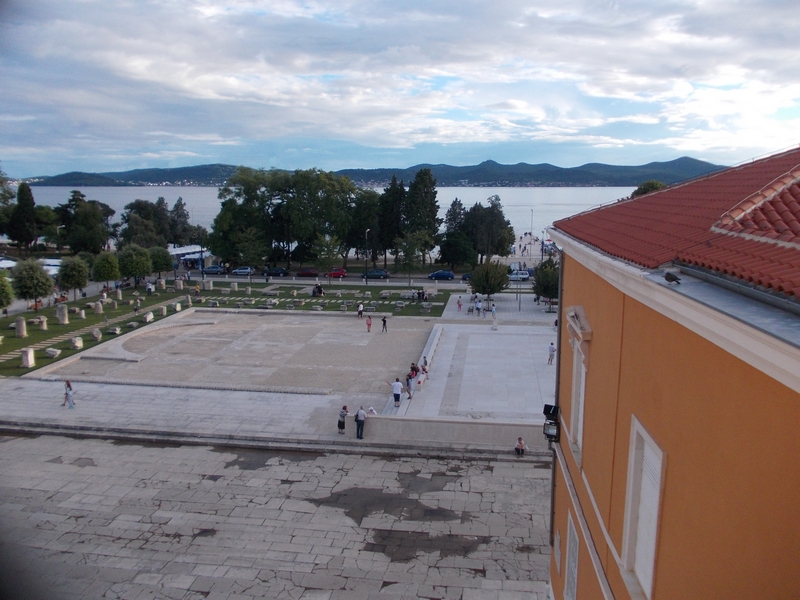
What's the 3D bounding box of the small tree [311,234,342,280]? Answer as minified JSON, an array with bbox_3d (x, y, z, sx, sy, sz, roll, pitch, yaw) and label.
[{"bbox_3d":[-10.475,-5.669,91.572,4.700,7.462,4.700,0,10,0],"label":"small tree"}]

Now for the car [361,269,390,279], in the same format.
[{"bbox_3d":[-3.786,-4.155,103.072,4.400,1.450,1.740,1,10,8],"label":"car"}]

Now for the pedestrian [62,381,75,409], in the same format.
[{"bbox_3d":[-20.446,5.788,39.762,0.650,1.710,0.500,1,10,8],"label":"pedestrian"}]

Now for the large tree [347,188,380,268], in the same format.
[{"bbox_3d":[-6.712,-13.157,119.370,6.640,14.610,6.640,0,10,0],"label":"large tree"}]

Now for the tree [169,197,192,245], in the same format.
[{"bbox_3d":[-44.470,-14.460,130.005,4.700,12.501,4.700,0,10,0],"label":"tree"}]

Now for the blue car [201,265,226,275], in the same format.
[{"bbox_3d":[-30.811,-5.064,108.178,4.050,1.450,1.720,2,10,11],"label":"blue car"}]

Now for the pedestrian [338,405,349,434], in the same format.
[{"bbox_3d":[-3.179,6.639,35.827,0.550,1.610,0.500,1,10,8],"label":"pedestrian"}]

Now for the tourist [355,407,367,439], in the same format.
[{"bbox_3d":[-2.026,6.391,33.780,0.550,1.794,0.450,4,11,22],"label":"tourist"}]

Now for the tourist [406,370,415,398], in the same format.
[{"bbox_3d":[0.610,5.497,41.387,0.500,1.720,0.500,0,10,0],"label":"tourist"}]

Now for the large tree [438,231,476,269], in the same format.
[{"bbox_3d":[9.941,-8.542,112.489,6.580,7.055,6.580,1,10,5],"label":"large tree"}]

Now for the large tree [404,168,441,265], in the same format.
[{"bbox_3d":[4.081,-14.626,116.358,6.649,17.682,6.649,0,10,2],"label":"large tree"}]

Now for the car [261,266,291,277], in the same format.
[{"bbox_3d":[-20.005,-4.630,105.740,4.350,1.450,1.740,2,10,9],"label":"car"}]

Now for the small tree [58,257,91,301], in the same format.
[{"bbox_3d":[-41.285,-2.600,81.644,3.790,5.800,3.790,0,10,0],"label":"small tree"}]

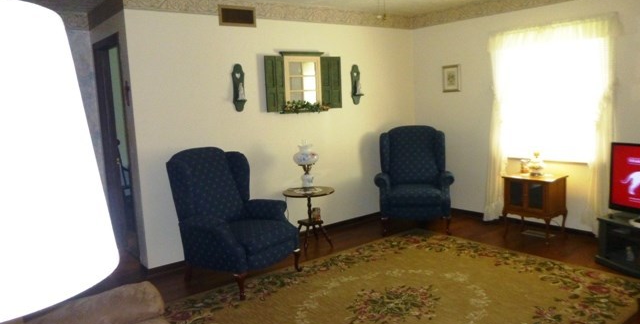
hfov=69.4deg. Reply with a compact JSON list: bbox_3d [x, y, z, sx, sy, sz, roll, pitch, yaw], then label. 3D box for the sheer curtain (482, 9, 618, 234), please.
[{"bbox_3d":[2.244,-0.302,4.634,0.120,2.055,1.296,-9,10,-37],"label":"sheer curtain"}]

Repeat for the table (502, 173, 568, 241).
[{"bbox_3d":[2.151,0.452,4.606,0.365,0.620,0.480,-9,10,-37],"label":"table"}]

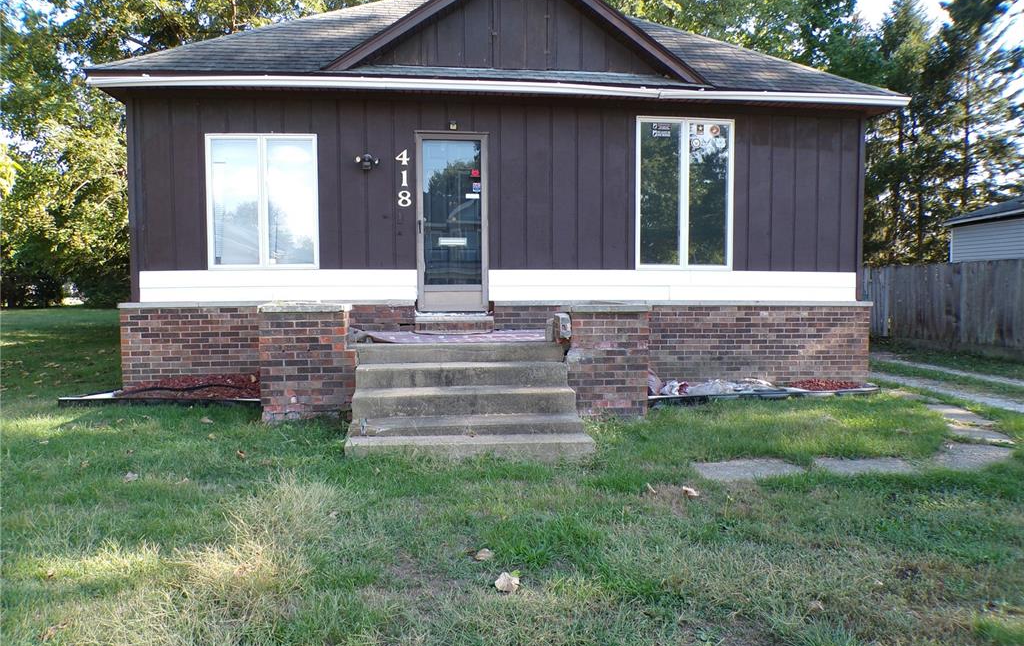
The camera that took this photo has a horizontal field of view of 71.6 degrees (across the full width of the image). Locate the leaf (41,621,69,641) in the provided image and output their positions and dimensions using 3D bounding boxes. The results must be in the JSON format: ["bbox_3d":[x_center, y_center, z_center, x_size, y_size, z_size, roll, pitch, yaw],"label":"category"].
[{"bbox_3d":[-1.755,1.183,2.723,0.105,0.040,0.090,0,3,-7],"label":"leaf"}]

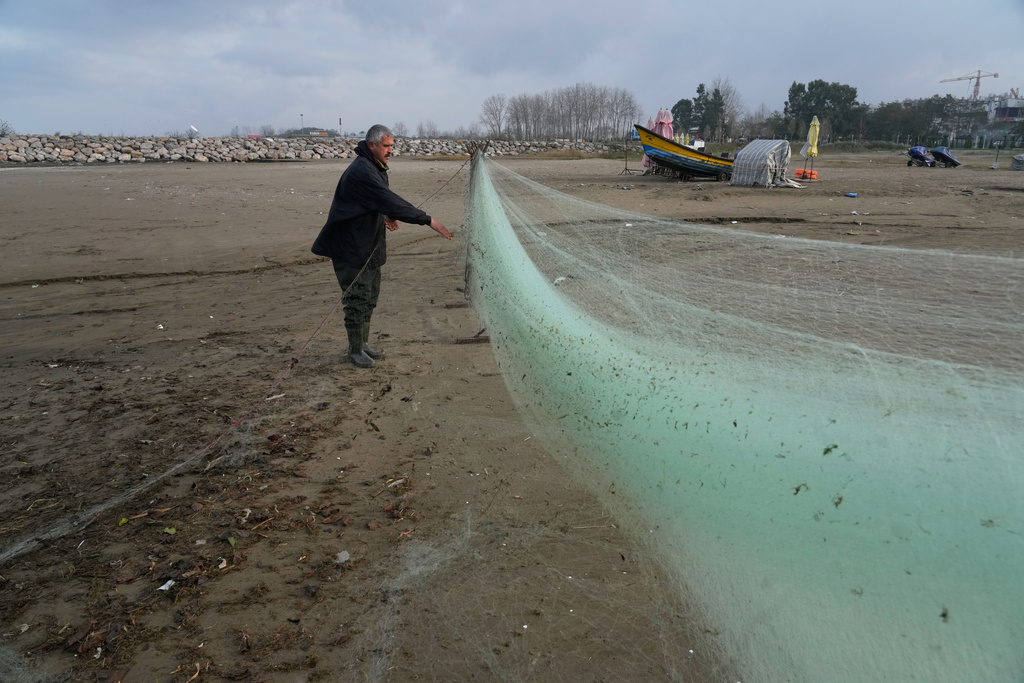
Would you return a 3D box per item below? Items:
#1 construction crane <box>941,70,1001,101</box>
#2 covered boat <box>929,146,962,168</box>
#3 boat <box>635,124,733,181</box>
[{"bbox_3d":[197.649,-101.870,299.992,4.000,30.900,40.000,-4,17,-13],"label":"construction crane"},{"bbox_3d":[29.196,-12.414,45.858,2.600,1.150,1.100,8,12,-25],"label":"covered boat"},{"bbox_3d":[8.179,-8.350,30.273,5.400,2.300,1.800,2,16,7],"label":"boat"}]

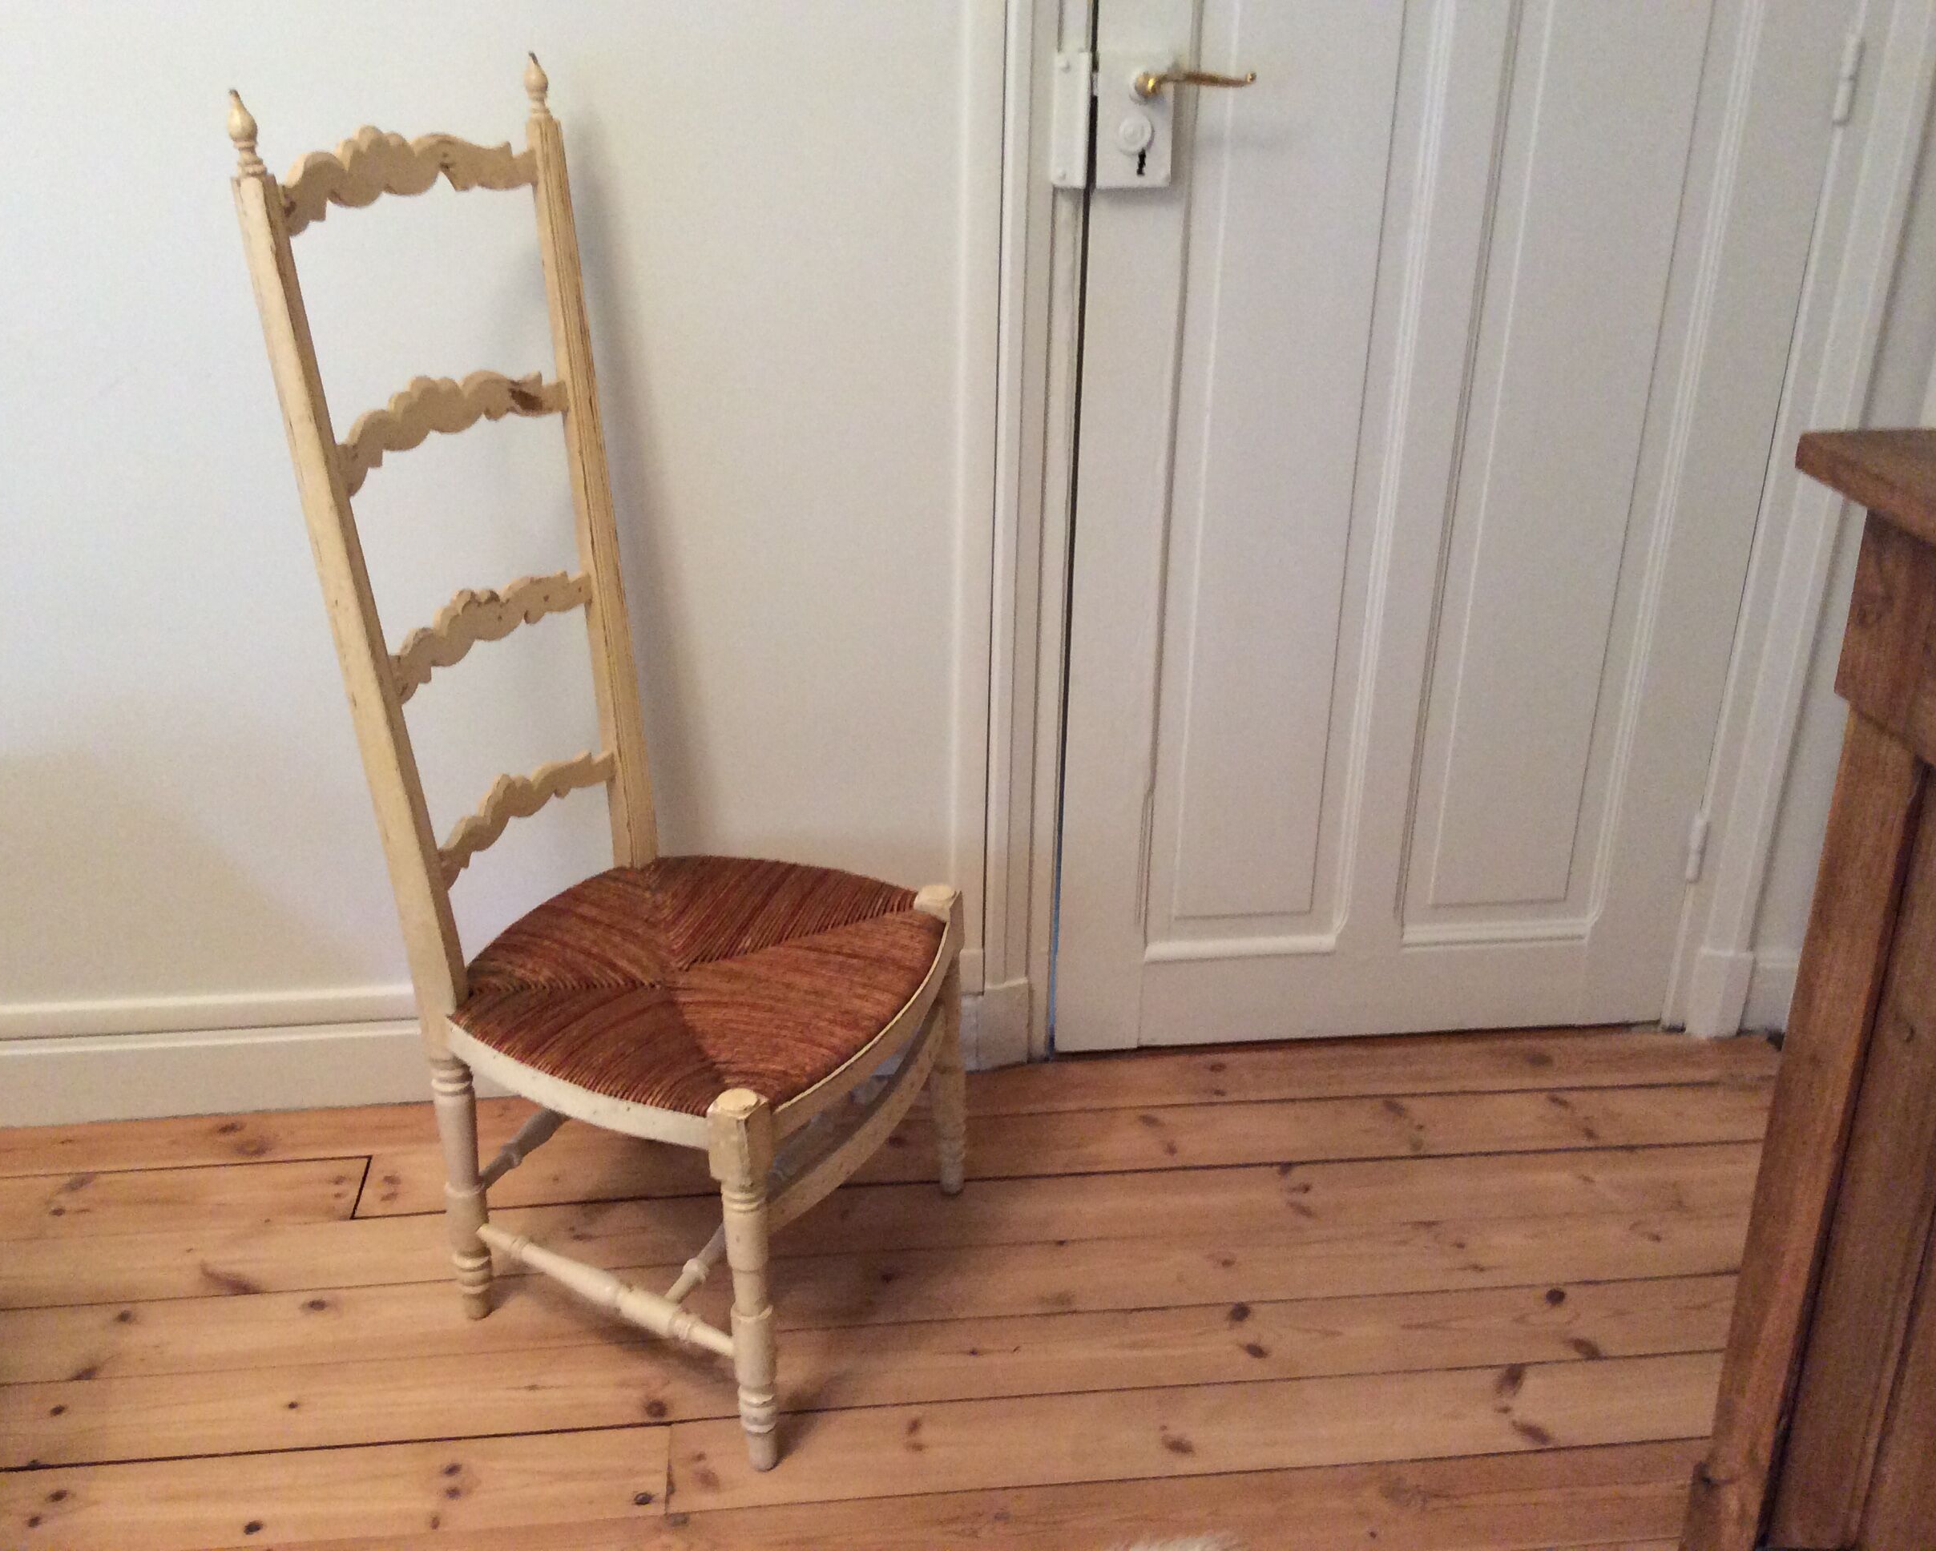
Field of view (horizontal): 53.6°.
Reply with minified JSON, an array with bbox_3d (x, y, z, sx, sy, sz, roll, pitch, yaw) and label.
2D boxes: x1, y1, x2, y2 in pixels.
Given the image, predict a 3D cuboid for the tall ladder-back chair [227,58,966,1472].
[{"bbox_3d":[-0.269,-0.021,1.682,0.449,1.110,0.453,11,26,20],"label":"tall ladder-back chair"}]

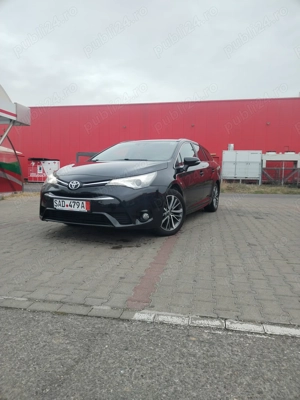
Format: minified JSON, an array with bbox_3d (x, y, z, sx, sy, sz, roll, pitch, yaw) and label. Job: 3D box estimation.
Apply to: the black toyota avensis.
[{"bbox_3d":[0.094,-0.390,5.682,1.860,1.480,4.800,3,6,25],"label":"black toyota avensis"}]

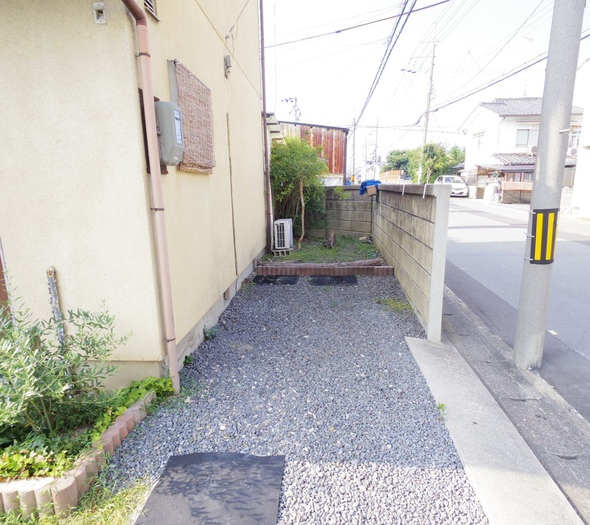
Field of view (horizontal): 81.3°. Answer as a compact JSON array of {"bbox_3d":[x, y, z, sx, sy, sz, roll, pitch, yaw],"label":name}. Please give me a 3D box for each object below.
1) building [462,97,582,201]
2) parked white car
[{"bbox_3d":[17.051,-8.771,26.396,6.600,7.200,8.600,-1,13,6],"label":"building"},{"bbox_3d":[12.347,-5.965,27.049,1.690,1.500,3.880,0,13,12],"label":"parked white car"}]

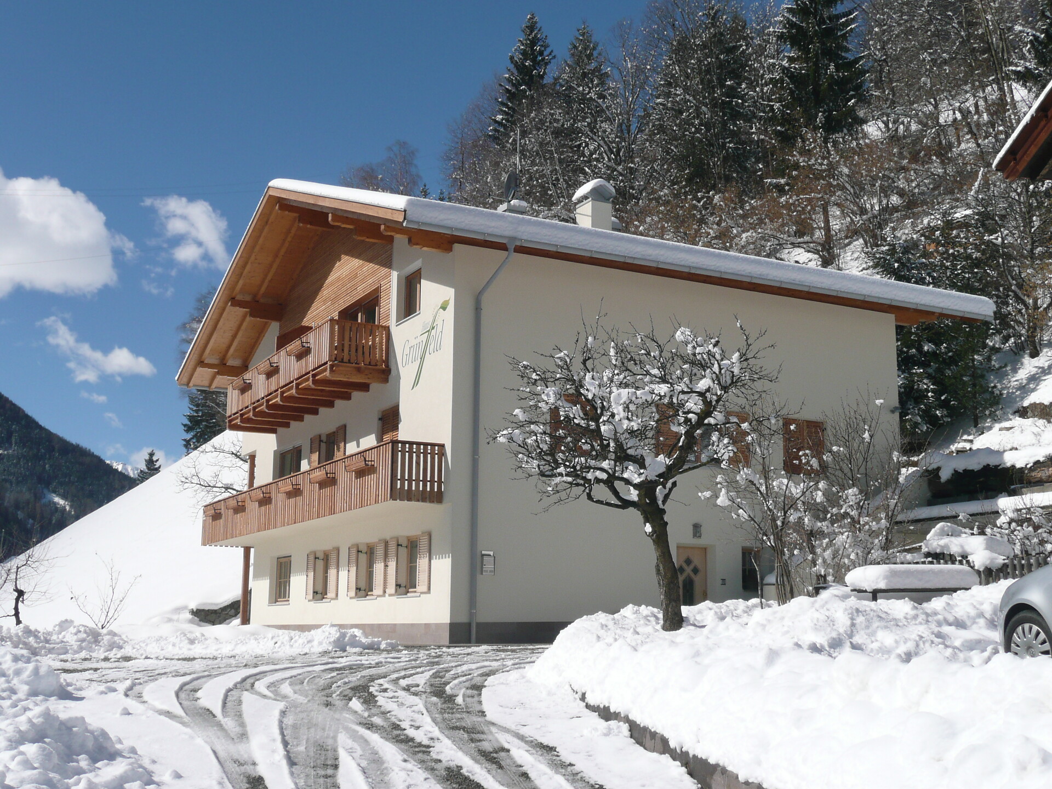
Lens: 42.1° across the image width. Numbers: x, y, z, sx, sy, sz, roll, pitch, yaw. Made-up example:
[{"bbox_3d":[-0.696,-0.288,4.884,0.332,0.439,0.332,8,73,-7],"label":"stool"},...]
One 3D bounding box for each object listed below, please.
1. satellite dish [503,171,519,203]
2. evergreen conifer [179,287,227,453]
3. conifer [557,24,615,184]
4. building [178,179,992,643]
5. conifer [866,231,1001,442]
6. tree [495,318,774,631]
[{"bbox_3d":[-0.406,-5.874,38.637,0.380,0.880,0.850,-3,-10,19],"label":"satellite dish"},{"bbox_3d":[-17.077,-1.082,75.860,3.829,10.019,3.829,0,-10,0],"label":"evergreen conifer"},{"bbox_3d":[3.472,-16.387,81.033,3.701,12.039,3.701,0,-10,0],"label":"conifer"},{"bbox_3d":[0.125,1.091,41.052,16.839,12.546,21.650,5,-11,-27],"label":"building"},{"bbox_3d":[13.202,-1.897,44.609,4.423,7.099,4.423,0,-10,0],"label":"conifer"},{"bbox_3d":[1.606,1.167,20.405,4.108,4.719,3.903,0,-10,0],"label":"tree"}]

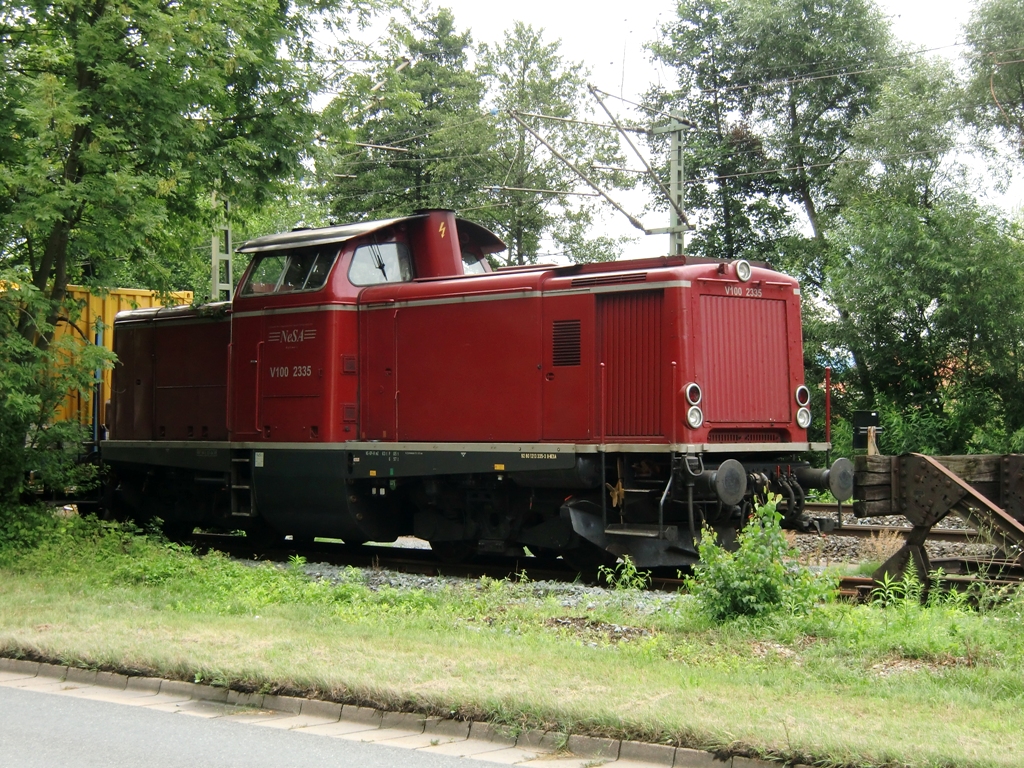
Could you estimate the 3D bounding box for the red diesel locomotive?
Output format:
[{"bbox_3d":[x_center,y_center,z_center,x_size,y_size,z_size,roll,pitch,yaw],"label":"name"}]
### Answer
[{"bbox_3d":[-1.547,0.011,20.835,3.070,4.260,12.300,1,-2,-45],"label":"red diesel locomotive"}]

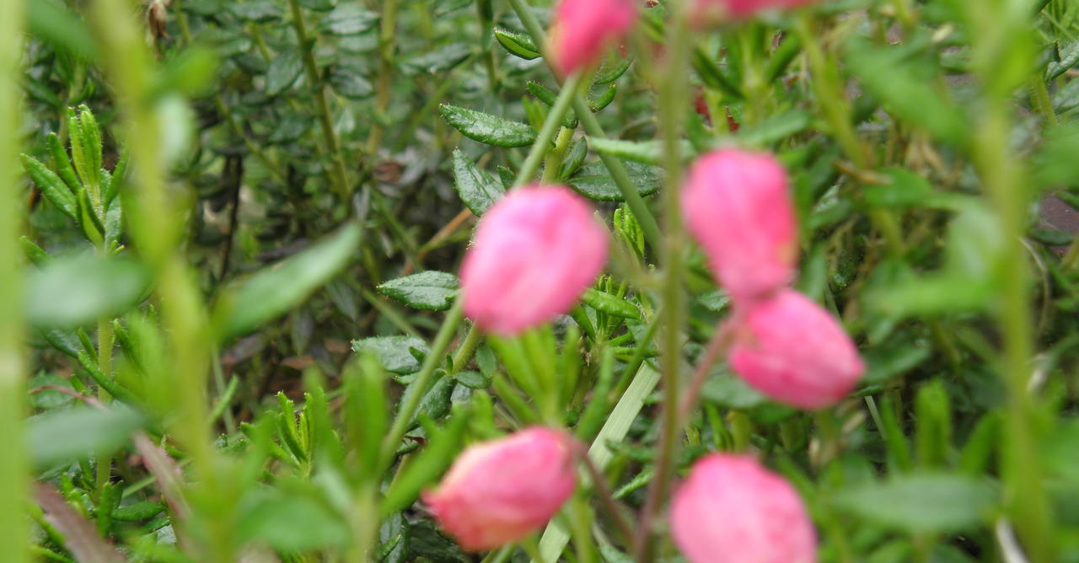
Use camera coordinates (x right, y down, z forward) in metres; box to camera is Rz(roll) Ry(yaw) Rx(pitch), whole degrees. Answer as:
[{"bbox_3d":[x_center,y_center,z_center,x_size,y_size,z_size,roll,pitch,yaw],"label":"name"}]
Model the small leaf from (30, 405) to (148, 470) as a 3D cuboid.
[{"bbox_3d":[-0.033,0.011,0.140,0.009,0.002,0.004,-17,43,-6],"label":"small leaf"}]

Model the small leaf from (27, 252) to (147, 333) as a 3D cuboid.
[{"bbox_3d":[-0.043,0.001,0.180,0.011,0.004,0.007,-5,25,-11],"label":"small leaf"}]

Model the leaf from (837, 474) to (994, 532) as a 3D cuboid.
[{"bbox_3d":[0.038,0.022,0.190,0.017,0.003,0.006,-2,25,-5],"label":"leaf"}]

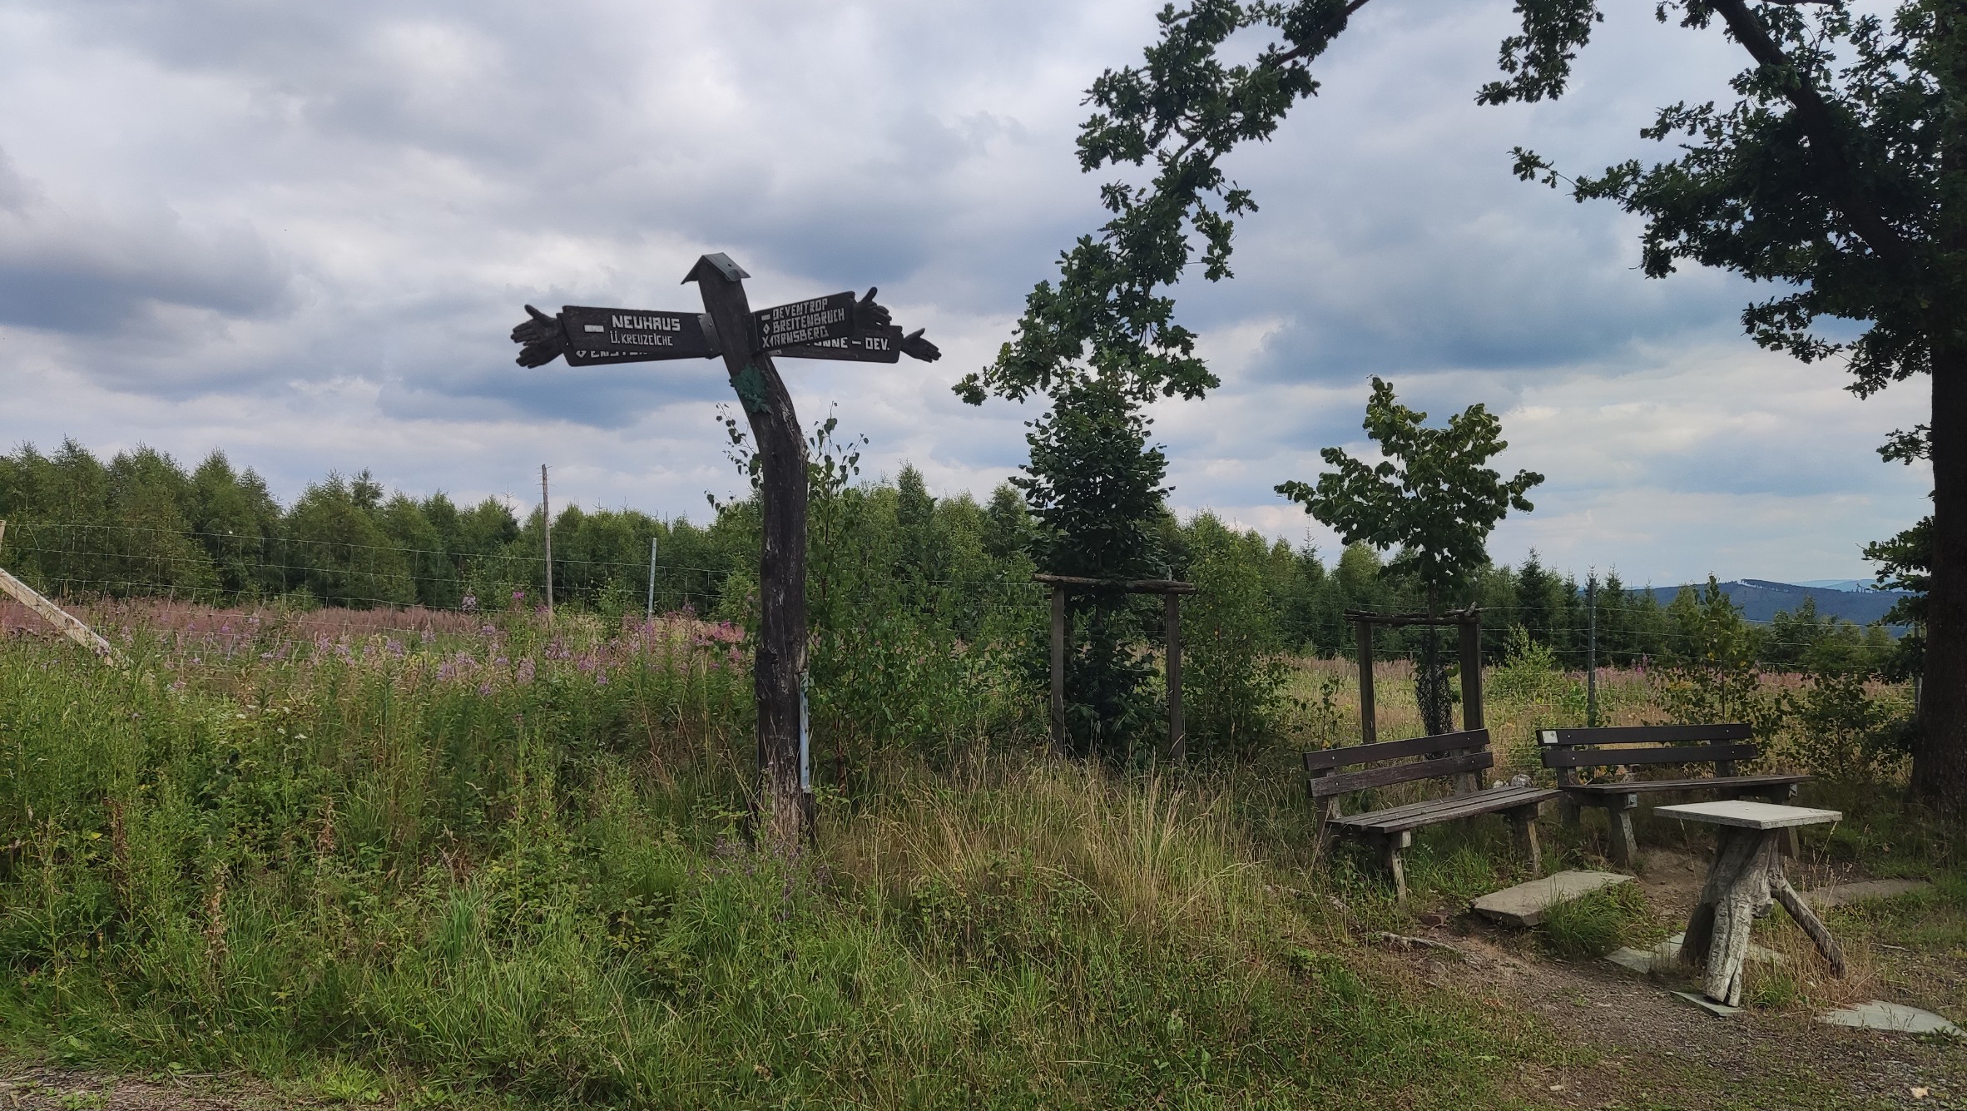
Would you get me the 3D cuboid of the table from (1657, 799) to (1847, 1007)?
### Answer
[{"bbox_3d":[3.270,1.465,6.054,0.600,0.750,0.560,1,-3,-25],"label":"table"}]

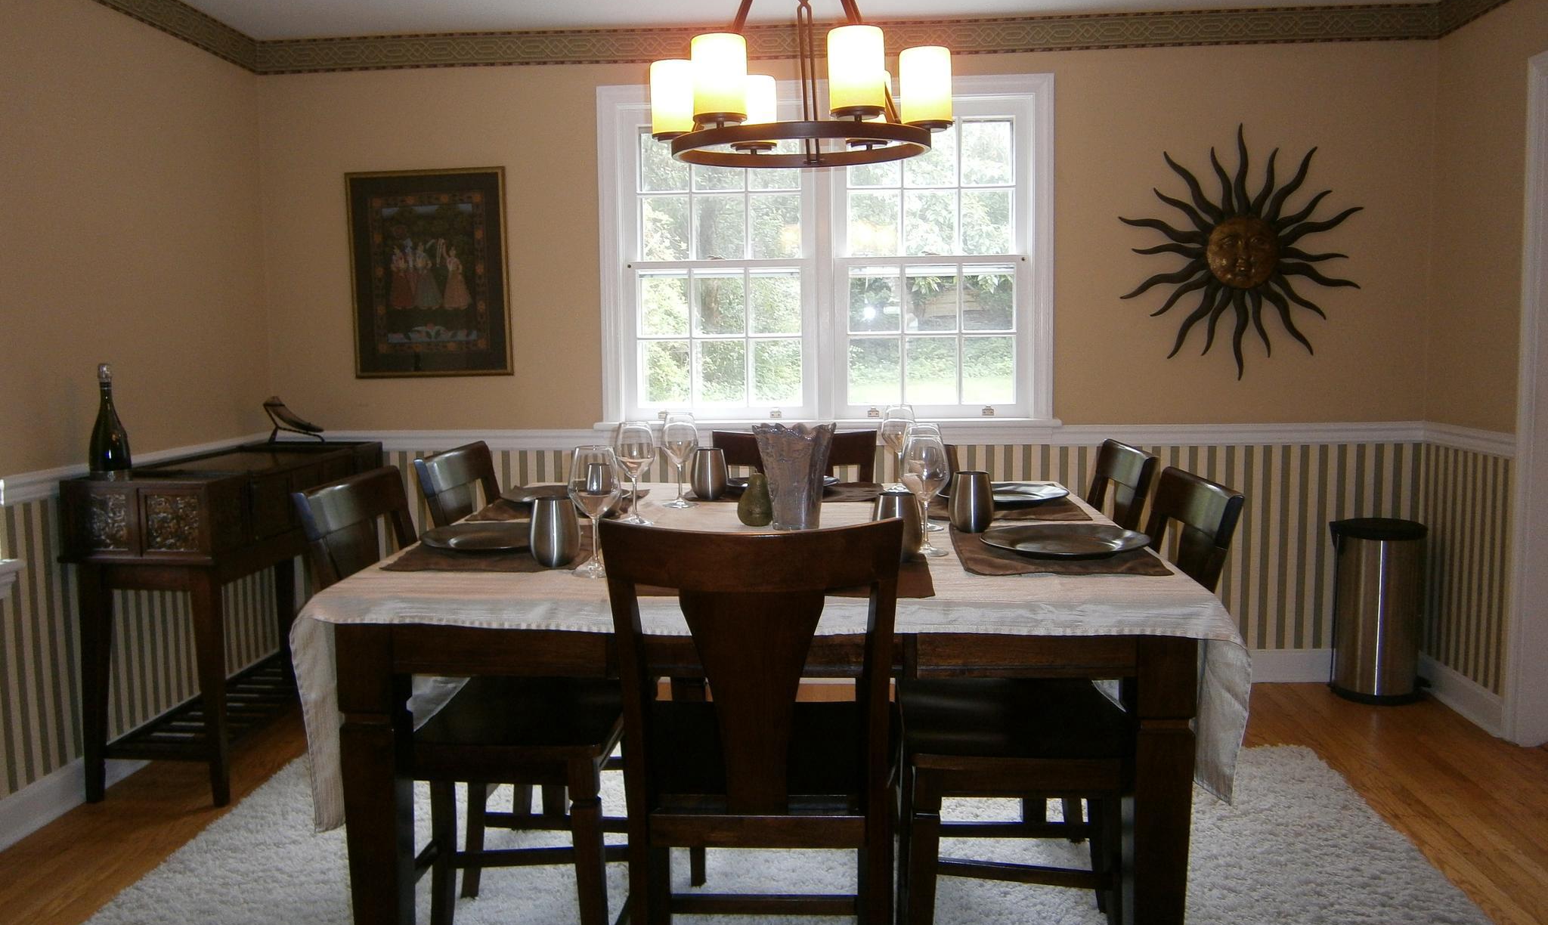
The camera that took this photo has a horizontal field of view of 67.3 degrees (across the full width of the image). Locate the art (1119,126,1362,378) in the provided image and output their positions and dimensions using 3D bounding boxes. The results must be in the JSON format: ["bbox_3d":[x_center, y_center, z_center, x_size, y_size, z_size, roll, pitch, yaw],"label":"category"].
[{"bbox_3d":[1.720,-0.770,4.268,0.879,0.933,0.061,0,6,4],"label":"art"}]

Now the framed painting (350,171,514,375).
[{"bbox_3d":[-1.331,-0.726,4.474,0.620,0.791,0.031,0,6,4],"label":"framed painting"}]

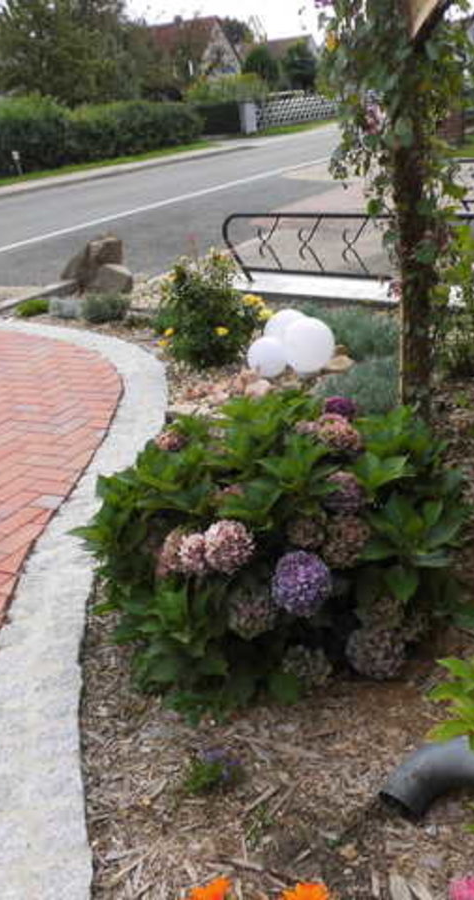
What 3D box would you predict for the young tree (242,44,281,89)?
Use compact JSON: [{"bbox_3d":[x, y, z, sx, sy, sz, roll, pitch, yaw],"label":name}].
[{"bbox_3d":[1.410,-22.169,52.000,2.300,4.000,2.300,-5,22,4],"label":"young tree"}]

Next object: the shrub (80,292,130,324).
[{"bbox_3d":[-0.841,-0.901,5.500,0.320,0.190,0.280,-9,22,-7],"label":"shrub"}]

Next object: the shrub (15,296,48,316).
[{"bbox_3d":[-1.446,-1.014,6.119,0.231,0.123,0.208,-6,22,0],"label":"shrub"}]

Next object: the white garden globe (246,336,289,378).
[{"bbox_3d":[0.147,-0.450,4.170,0.190,0.190,0.190,-5,22,3],"label":"white garden globe"}]

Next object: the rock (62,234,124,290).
[{"bbox_3d":[-1.135,-1.454,6.765,0.465,0.430,0.395,-6,22,0],"label":"rock"}]

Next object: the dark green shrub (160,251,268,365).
[{"bbox_3d":[-0.140,-0.738,4.517,0.553,0.552,0.525,-6,22,0],"label":"dark green shrub"}]

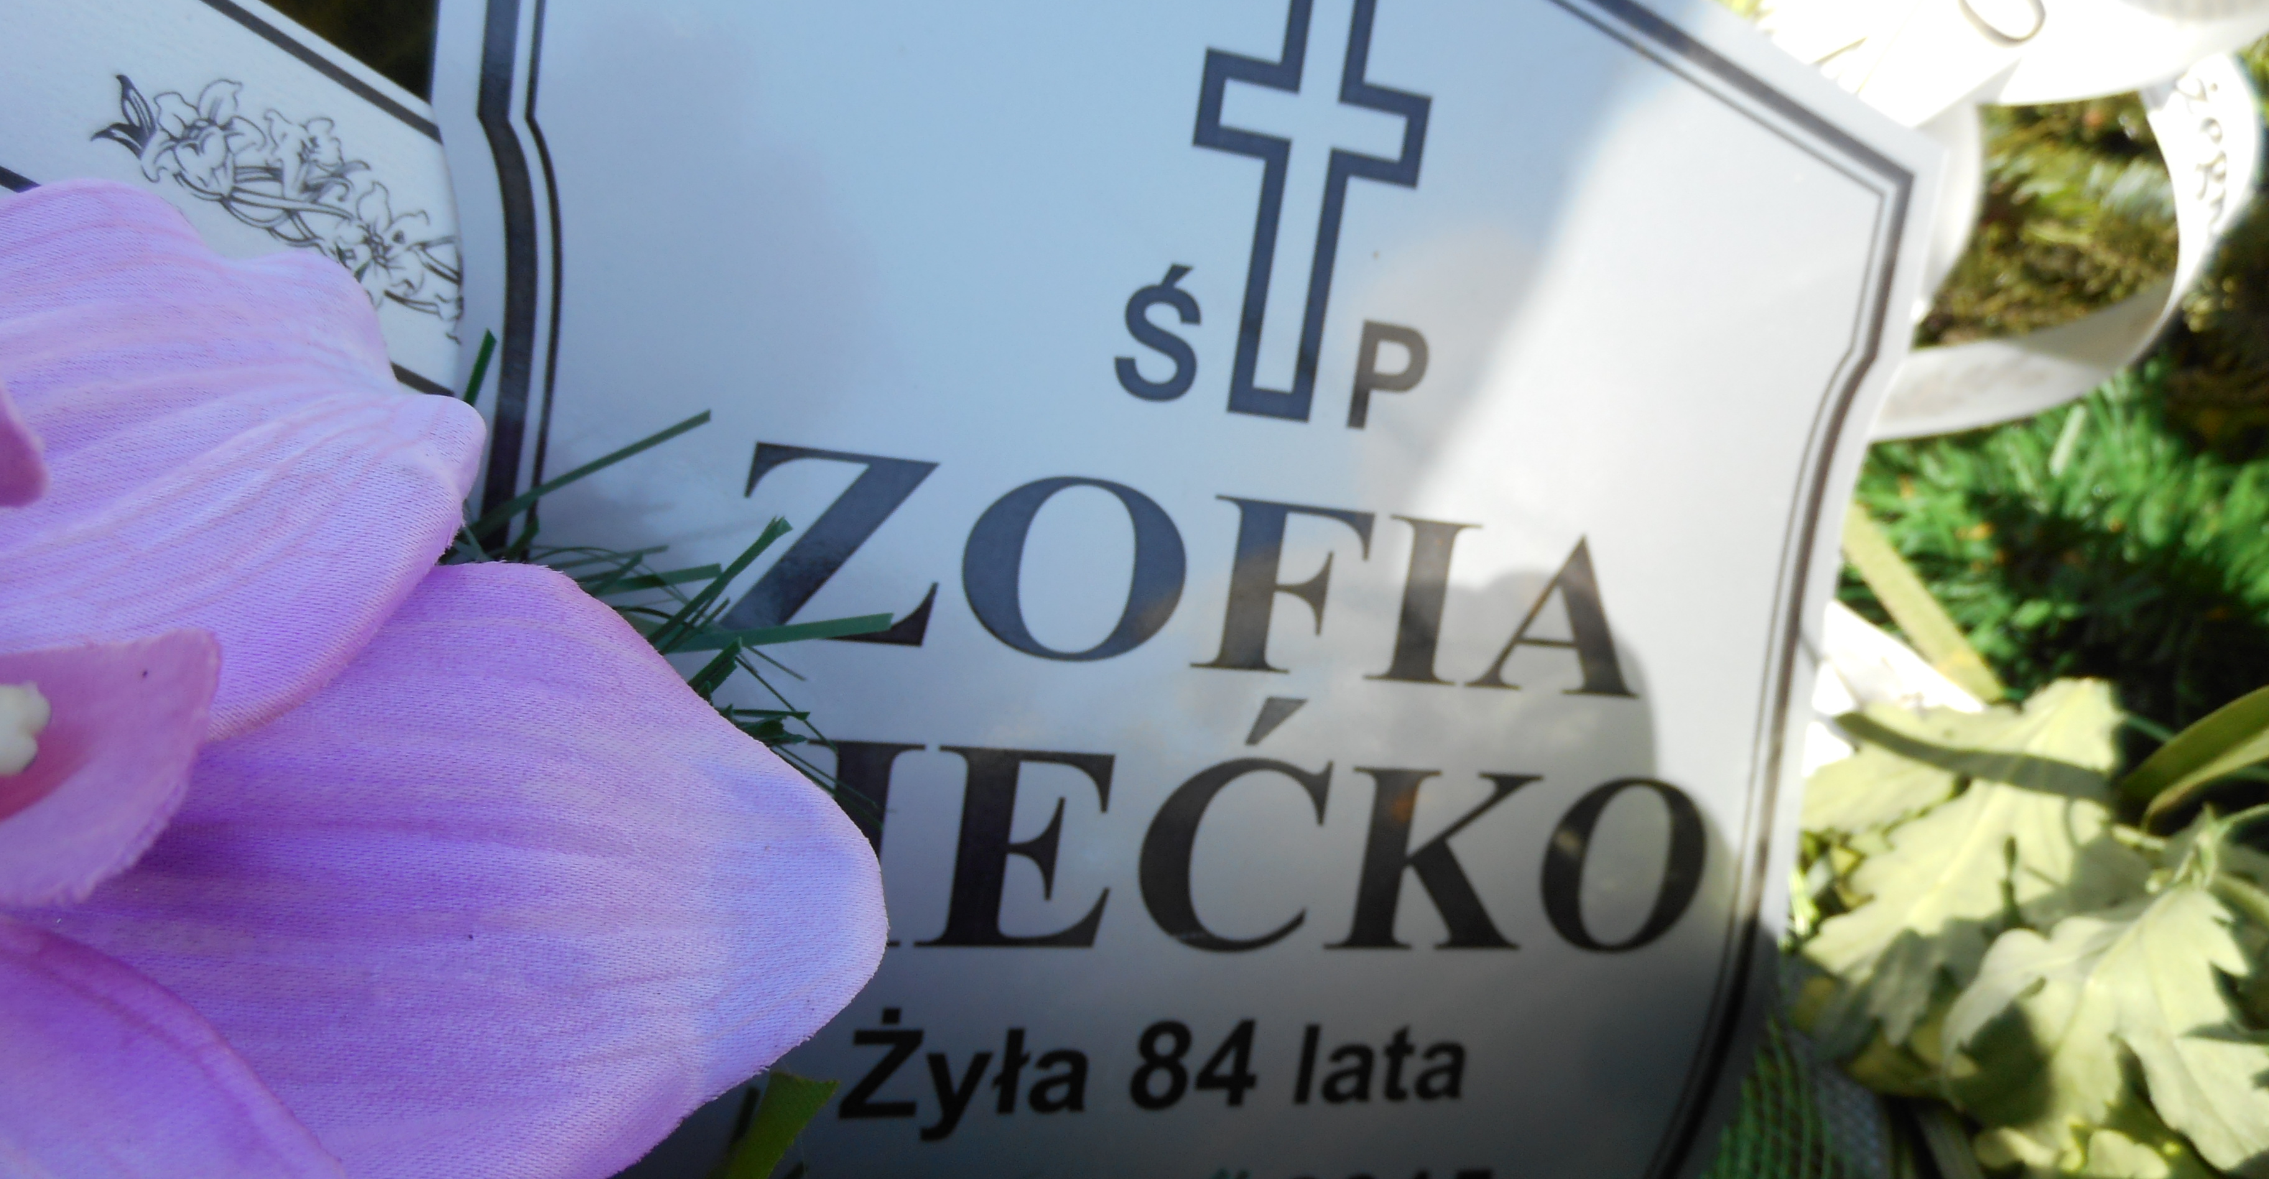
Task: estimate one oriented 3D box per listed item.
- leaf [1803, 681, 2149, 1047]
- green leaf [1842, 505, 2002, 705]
[{"bbox_3d":[0.158,0.049,0.315,0.066,0.018,0.080,42,77,16],"label":"leaf"},{"bbox_3d":[0.166,0.004,0.345,0.009,0.006,0.057,-28,66,-6],"label":"green leaf"}]

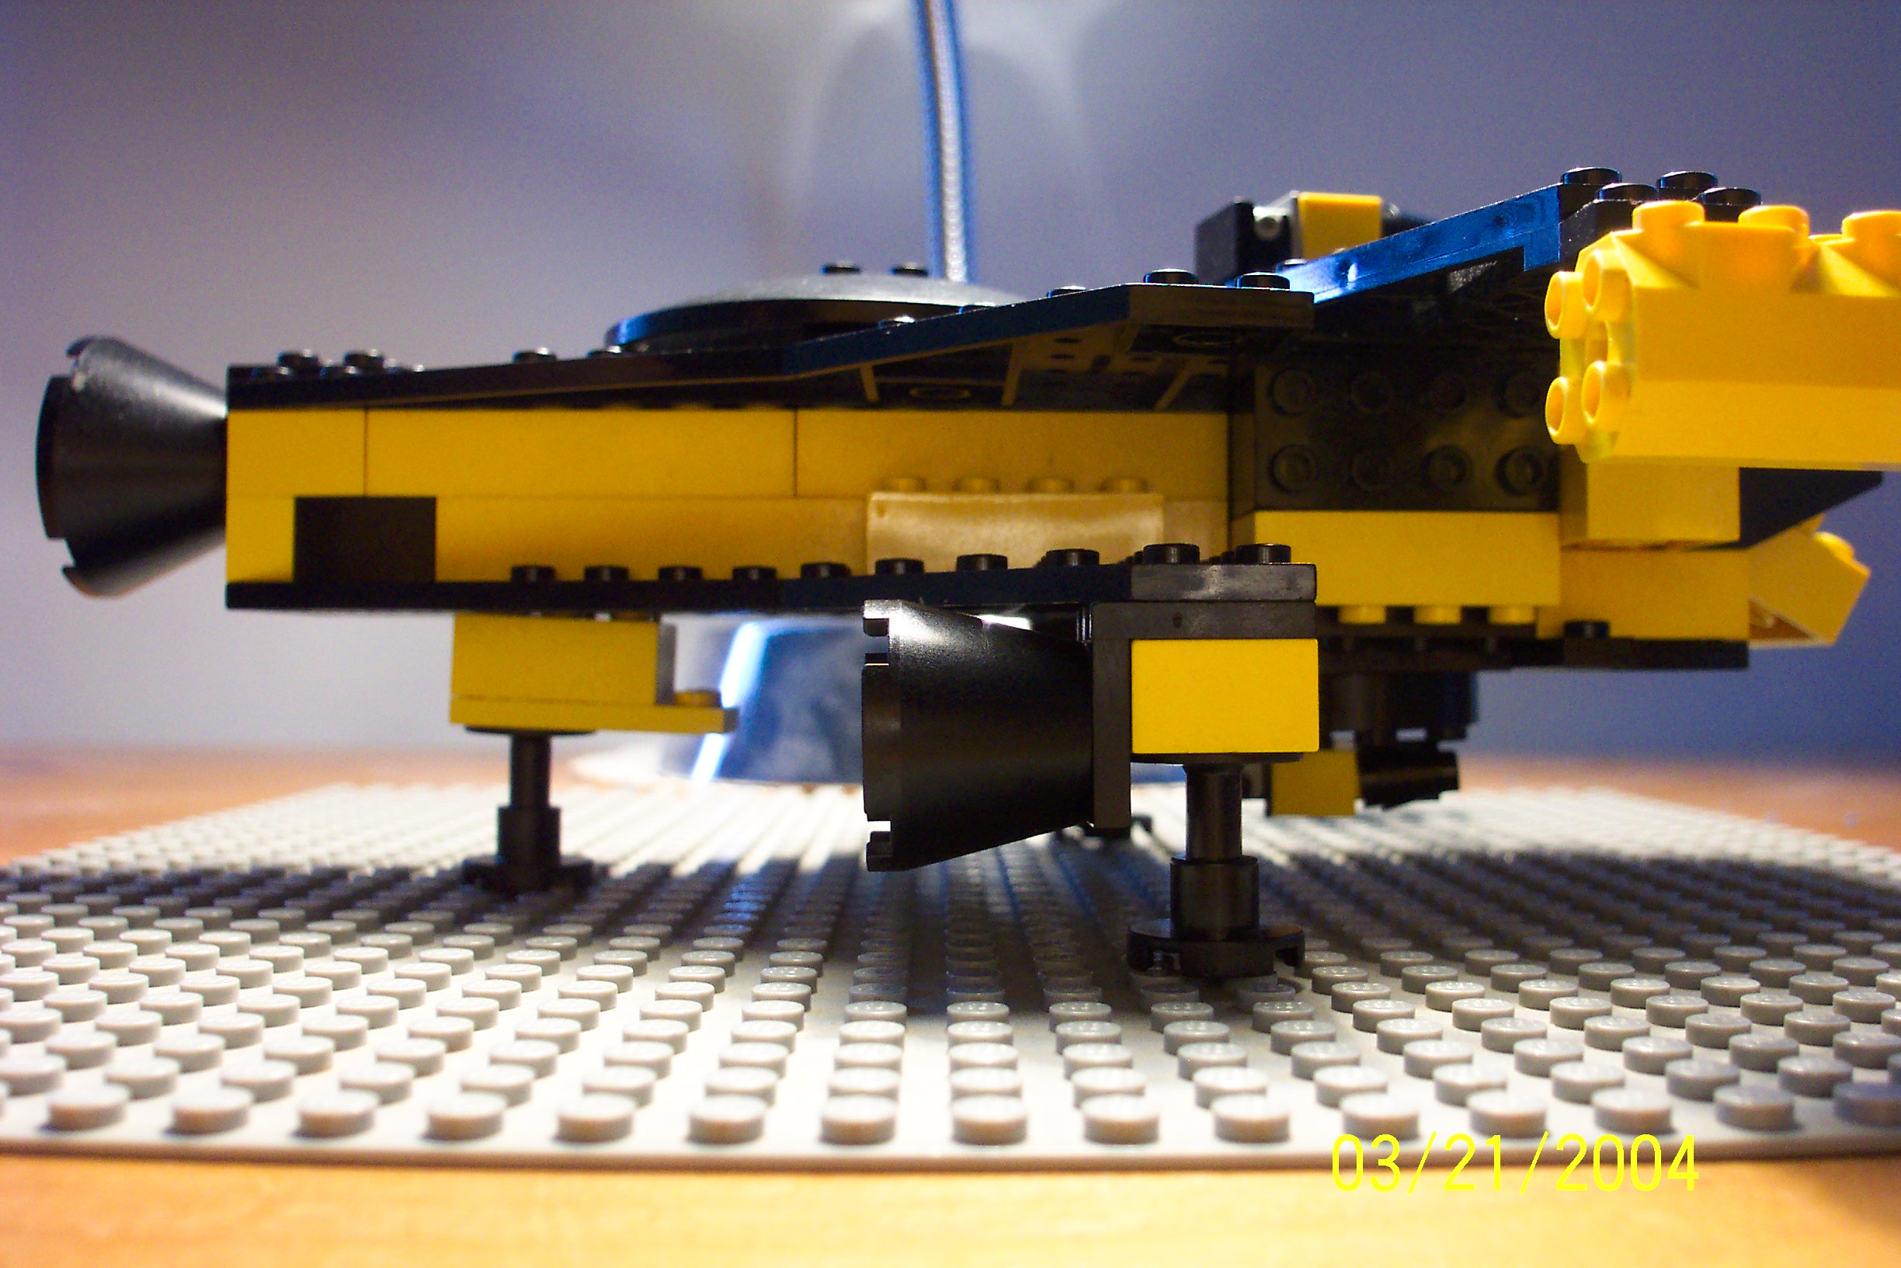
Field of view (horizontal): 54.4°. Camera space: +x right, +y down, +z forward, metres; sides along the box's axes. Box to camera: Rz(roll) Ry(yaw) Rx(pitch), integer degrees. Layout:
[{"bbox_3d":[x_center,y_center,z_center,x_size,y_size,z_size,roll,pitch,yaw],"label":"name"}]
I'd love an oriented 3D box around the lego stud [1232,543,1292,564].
[{"bbox_3d":[0.027,-0.007,0.161,0.005,0.002,0.005,0,-1,-1],"label":"lego stud"}]

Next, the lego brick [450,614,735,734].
[{"bbox_3d":[-0.042,0.004,0.224,0.032,0.013,0.016,3,0,-2],"label":"lego brick"}]

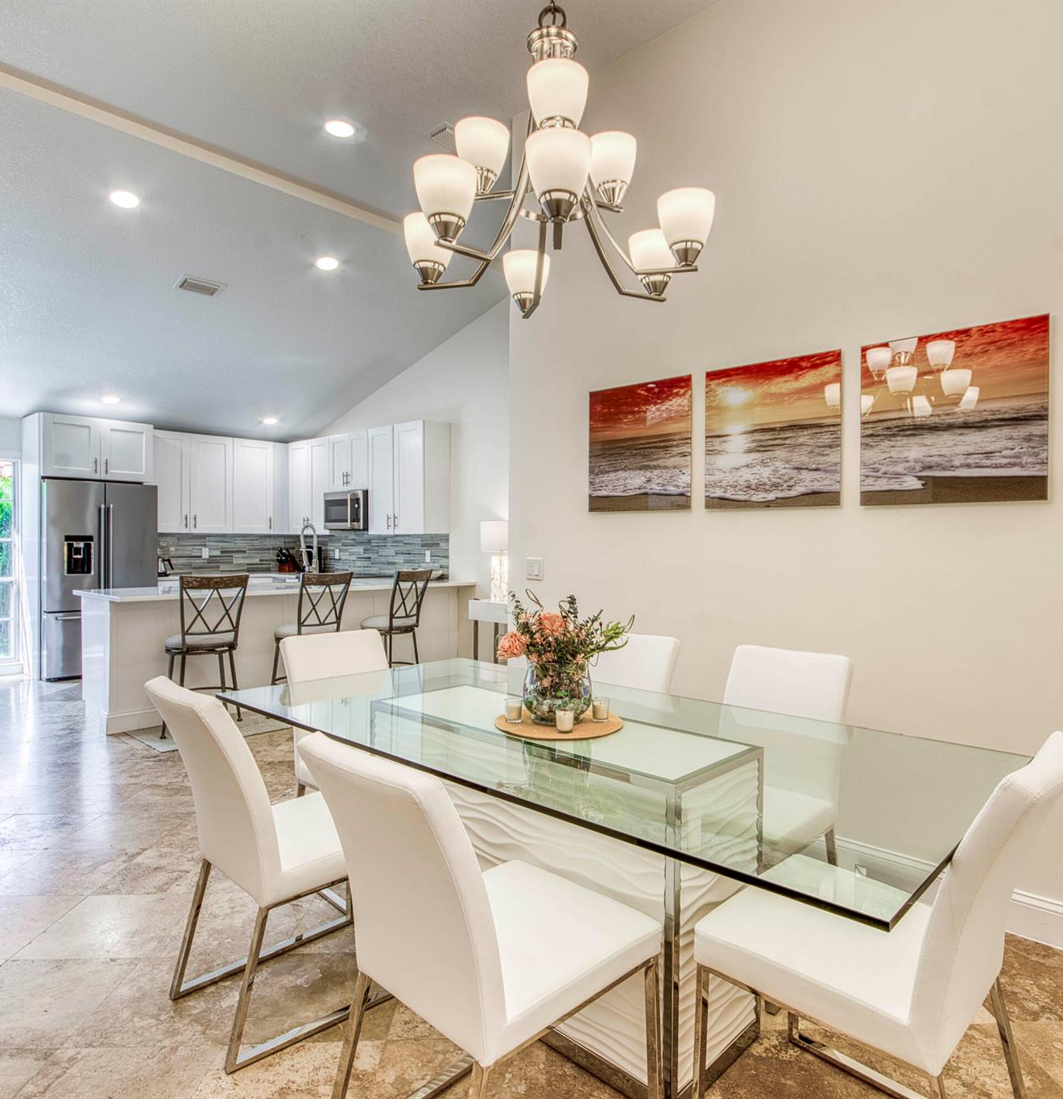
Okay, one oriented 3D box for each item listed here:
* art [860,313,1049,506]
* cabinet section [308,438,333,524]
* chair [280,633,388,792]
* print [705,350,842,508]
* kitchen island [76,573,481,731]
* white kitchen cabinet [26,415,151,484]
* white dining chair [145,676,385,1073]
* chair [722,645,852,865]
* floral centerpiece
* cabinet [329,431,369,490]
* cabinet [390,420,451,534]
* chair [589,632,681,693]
[{"bbox_3d":[1.440,-0.459,2.380,0.575,0.600,0.026,1,0,41],"label":"art"},{"bbox_3d":[-2.259,-0.697,7.785,0.405,1.067,0.320,1,1,42],"label":"cabinet section"},{"bbox_3d":[-0.608,0.801,2.655,0.620,0.900,0.455,1,0,41],"label":"chair"},{"bbox_3d":[0.961,-0.468,2.795,0.575,0.600,0.026,1,0,41],"label":"print"},{"bbox_3d":[-1.904,0.769,5.856,0.930,0.920,3.210,1,0,41],"label":"kitchen island"},{"bbox_3d":[-4.418,-0.971,6.883,0.627,0.580,0.969,1,0,41],"label":"white kitchen cabinet"},{"bbox_3d":[-0.692,0.813,1.967,0.440,0.905,0.650,1,1,43],"label":"white dining chair"},{"bbox_3d":[0.754,0.823,2.297,0.440,0.905,0.650,1,1,43],"label":"chair"},{"bbox_3d":[0.095,0.314,1.950,0.365,0.375,0.320,1,0,0],"label":"floral centerpiece"},{"bbox_3d":[-1.822,-0.926,7.377,0.765,0.585,0.330,1,1,43],"label":"cabinet"},{"bbox_3d":[-1.072,-0.678,6.680,0.477,1.065,0.330,1,1,43],"label":"cabinet"},{"bbox_3d":[0.251,0.814,2.784,0.440,0.905,0.650,1,1,43],"label":"chair"}]

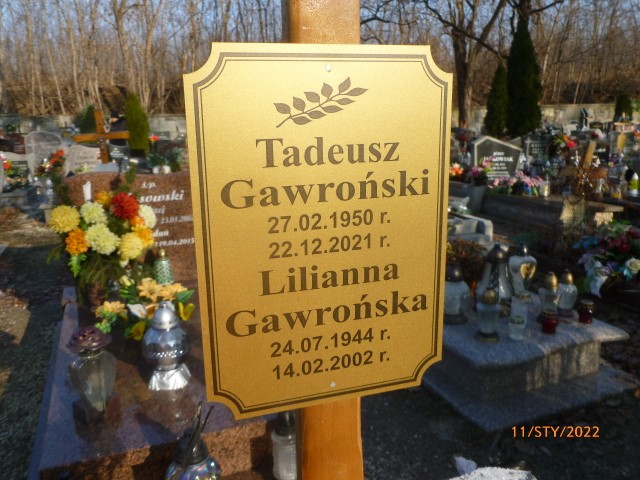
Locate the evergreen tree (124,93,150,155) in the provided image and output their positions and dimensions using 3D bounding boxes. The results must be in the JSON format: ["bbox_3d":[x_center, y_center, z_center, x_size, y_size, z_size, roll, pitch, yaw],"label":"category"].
[{"bbox_3d":[-6.350,-4.008,18.000,0.779,2.146,0.779,-6,14,-19],"label":"evergreen tree"}]

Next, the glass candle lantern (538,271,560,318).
[{"bbox_3d":[1.104,0.262,2.490,0.089,0.232,0.089,-6,14,-19],"label":"glass candle lantern"}]

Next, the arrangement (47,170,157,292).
[{"bbox_3d":[-1.026,-0.019,2.450,0.482,0.617,0.386,-6,14,-19],"label":"arrangement"}]

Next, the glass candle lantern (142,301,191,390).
[{"bbox_3d":[-0.450,0.306,1.504,0.134,0.256,0.134,-4,14,-17],"label":"glass candle lantern"}]

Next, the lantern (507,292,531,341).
[{"bbox_3d":[0.875,0.332,2.270,0.085,0.207,0.085,-6,14,-19],"label":"lantern"}]

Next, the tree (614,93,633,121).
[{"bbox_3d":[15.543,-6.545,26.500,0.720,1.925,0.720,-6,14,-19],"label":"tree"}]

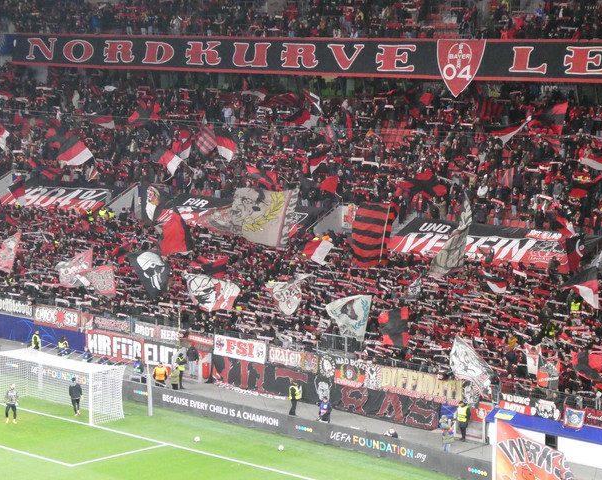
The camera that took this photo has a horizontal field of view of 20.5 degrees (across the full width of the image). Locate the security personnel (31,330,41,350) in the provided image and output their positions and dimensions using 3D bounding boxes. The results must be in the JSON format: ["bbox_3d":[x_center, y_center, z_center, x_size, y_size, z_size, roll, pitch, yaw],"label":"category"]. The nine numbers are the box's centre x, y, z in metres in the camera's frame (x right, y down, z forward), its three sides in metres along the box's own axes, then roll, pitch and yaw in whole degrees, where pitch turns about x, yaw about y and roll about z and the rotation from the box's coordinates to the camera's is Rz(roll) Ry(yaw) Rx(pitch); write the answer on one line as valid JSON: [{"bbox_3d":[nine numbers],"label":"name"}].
[{"bbox_3d":[-14.915,5.984,93.892,0.420,1.800,0.520,1,6,4],"label":"security personnel"}]

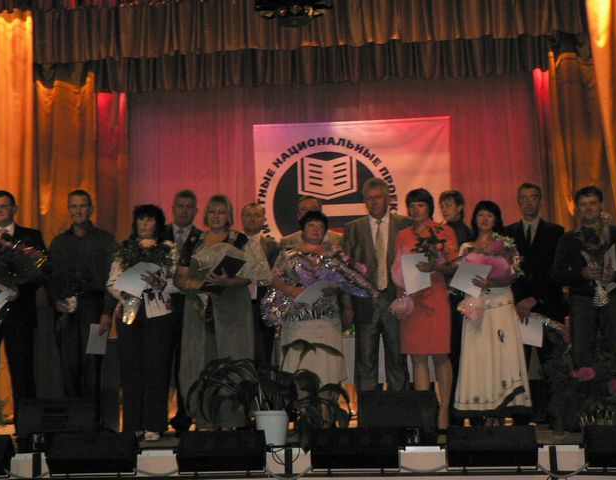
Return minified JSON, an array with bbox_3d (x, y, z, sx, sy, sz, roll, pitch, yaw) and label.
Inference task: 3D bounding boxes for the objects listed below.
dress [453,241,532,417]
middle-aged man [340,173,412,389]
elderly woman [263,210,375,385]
[{"bbox_3d":[1.312,0.628,7.360,0.550,1.254,0.450,-2,-5,7],"label":"dress"},{"bbox_3d":[0.492,0.468,7.325,0.530,1.822,0.340,-2,-5,6],"label":"middle-aged man"},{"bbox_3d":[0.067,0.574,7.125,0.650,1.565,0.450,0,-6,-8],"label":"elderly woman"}]

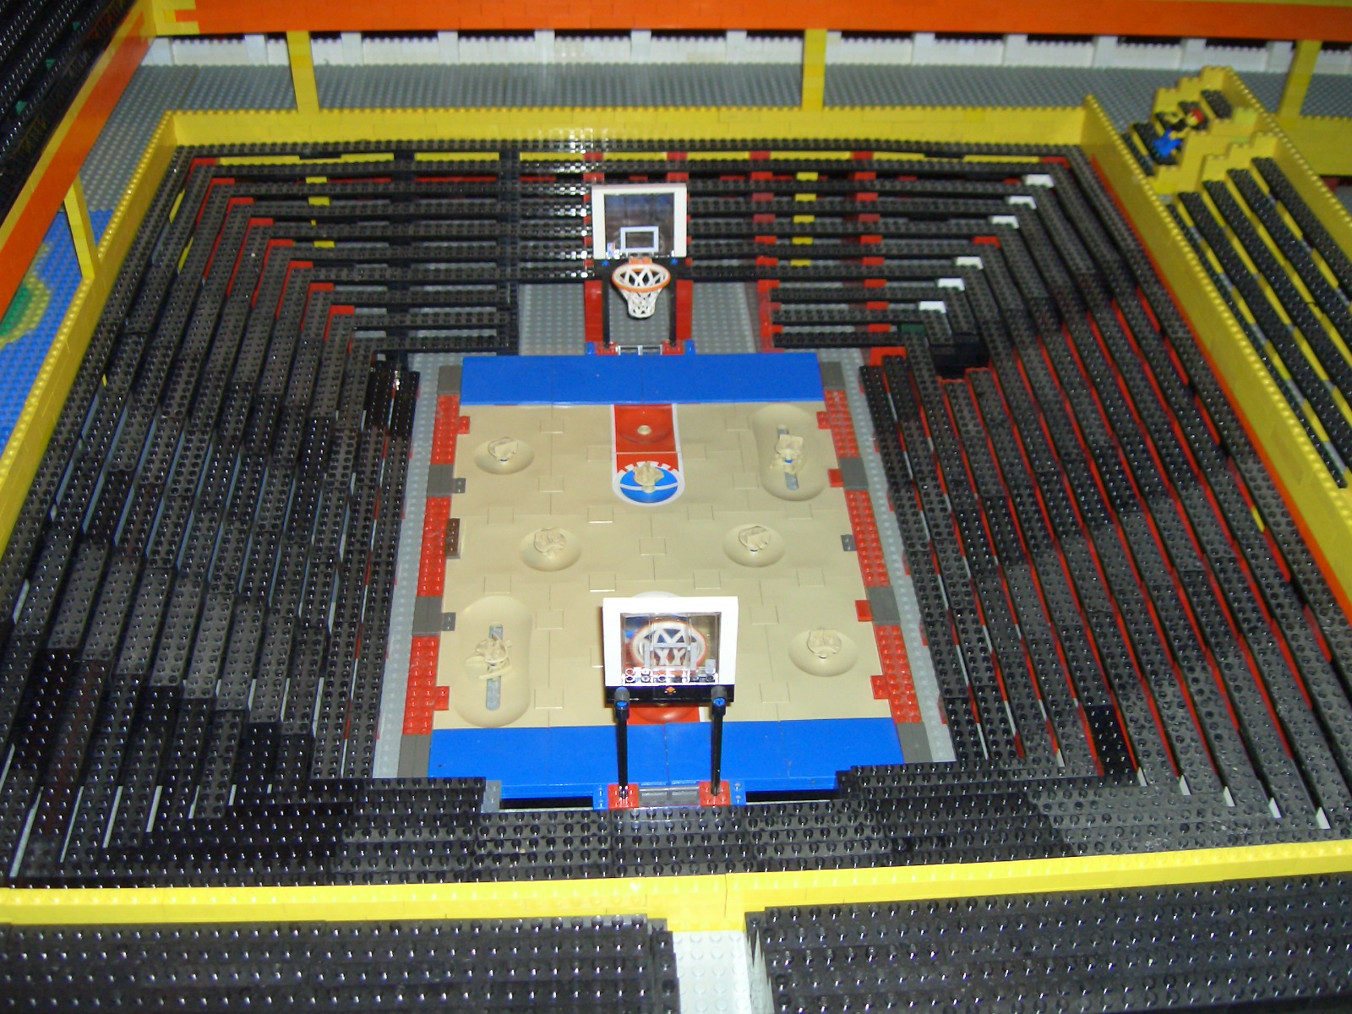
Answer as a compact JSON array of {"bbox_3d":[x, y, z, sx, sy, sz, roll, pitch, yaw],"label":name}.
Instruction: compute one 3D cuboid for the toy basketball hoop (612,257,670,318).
[{"bbox_3d":[-0.024,-0.150,1.064,0.040,0.031,0.040,-1,40,-3],"label":"toy basketball hoop"}]

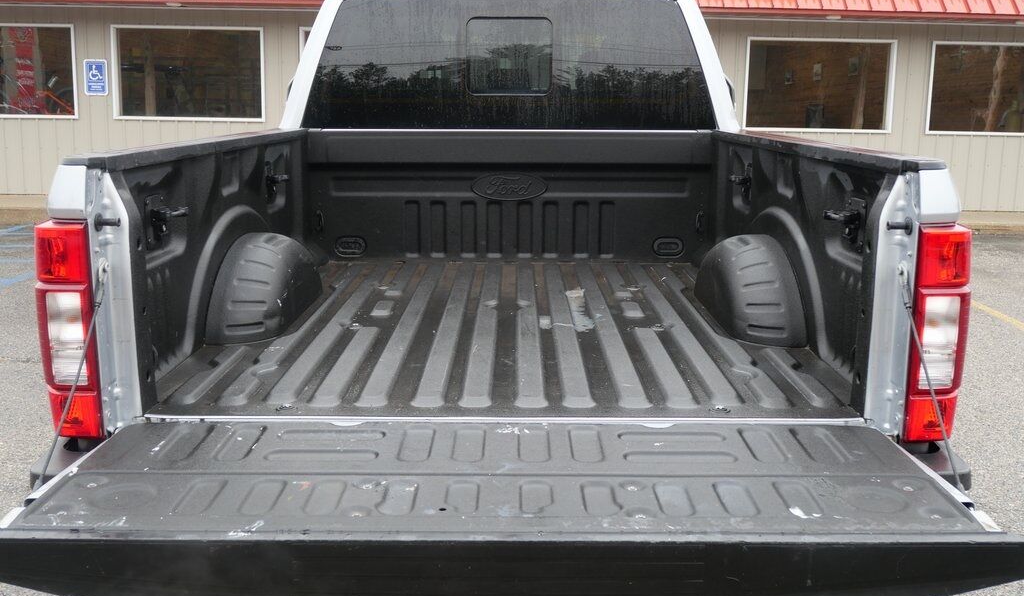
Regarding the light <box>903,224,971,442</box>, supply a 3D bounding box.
[{"bbox_3d":[0.869,0.067,2.089,0.130,0.450,0.135,0,11,0],"label":"light"}]

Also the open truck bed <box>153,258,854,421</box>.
[{"bbox_3d":[-0.017,0.008,3.152,1.590,0.130,2.080,0,11,0],"label":"open truck bed"}]

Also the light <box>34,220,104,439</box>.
[{"bbox_3d":[-0.911,0.059,2.095,0.130,0.450,0.135,0,11,0],"label":"light"}]

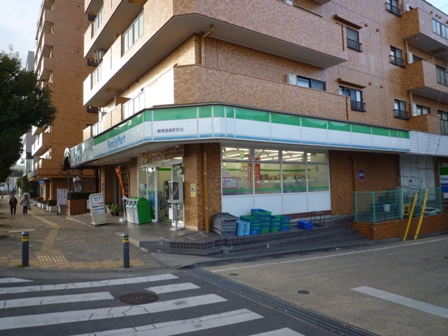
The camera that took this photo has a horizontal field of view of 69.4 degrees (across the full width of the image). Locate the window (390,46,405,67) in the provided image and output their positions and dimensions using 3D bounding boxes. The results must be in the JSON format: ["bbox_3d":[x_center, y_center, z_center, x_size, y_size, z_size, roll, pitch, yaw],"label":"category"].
[{"bbox_3d":[9.604,-6.110,17.822,1.382,0.956,0.200,0,-3,-35],"label":"window"}]

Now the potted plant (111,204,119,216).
[{"bbox_3d":[-5.425,2.102,16.164,0.420,0.600,0.420,0,-3,-35],"label":"potted plant"}]

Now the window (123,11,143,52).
[{"bbox_3d":[-3.464,-5.031,12.299,0.147,0.853,2.315,0,-3,-35],"label":"window"}]

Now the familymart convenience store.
[{"bbox_3d":[1.760,0.268,15.066,13.201,3.793,7.497,0,-3,-35],"label":"familymart convenience store"}]

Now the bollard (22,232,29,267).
[{"bbox_3d":[-4.321,1.766,7.060,0.125,0.745,0.125,0,-3,-35],"label":"bollard"}]

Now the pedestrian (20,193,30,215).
[{"bbox_3d":[-14.463,2.598,23.572,0.600,1.620,0.420,0,-3,-35],"label":"pedestrian"}]

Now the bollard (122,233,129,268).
[{"bbox_3d":[-2.116,1.782,7.002,0.125,0.745,0.125,0,-3,-35],"label":"bollard"}]

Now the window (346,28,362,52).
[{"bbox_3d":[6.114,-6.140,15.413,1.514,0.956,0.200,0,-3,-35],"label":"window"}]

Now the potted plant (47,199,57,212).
[{"bbox_3d":[-12.786,2.770,24.074,0.650,0.950,0.650,0,-3,-35],"label":"potted plant"}]

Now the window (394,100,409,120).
[{"bbox_3d":[9.771,-3.178,17.742,1.382,0.956,0.200,0,-3,-35],"label":"window"}]

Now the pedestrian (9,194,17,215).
[{"bbox_3d":[-15.561,2.722,23.842,0.550,1.500,0.360,0,-3,-35],"label":"pedestrian"}]

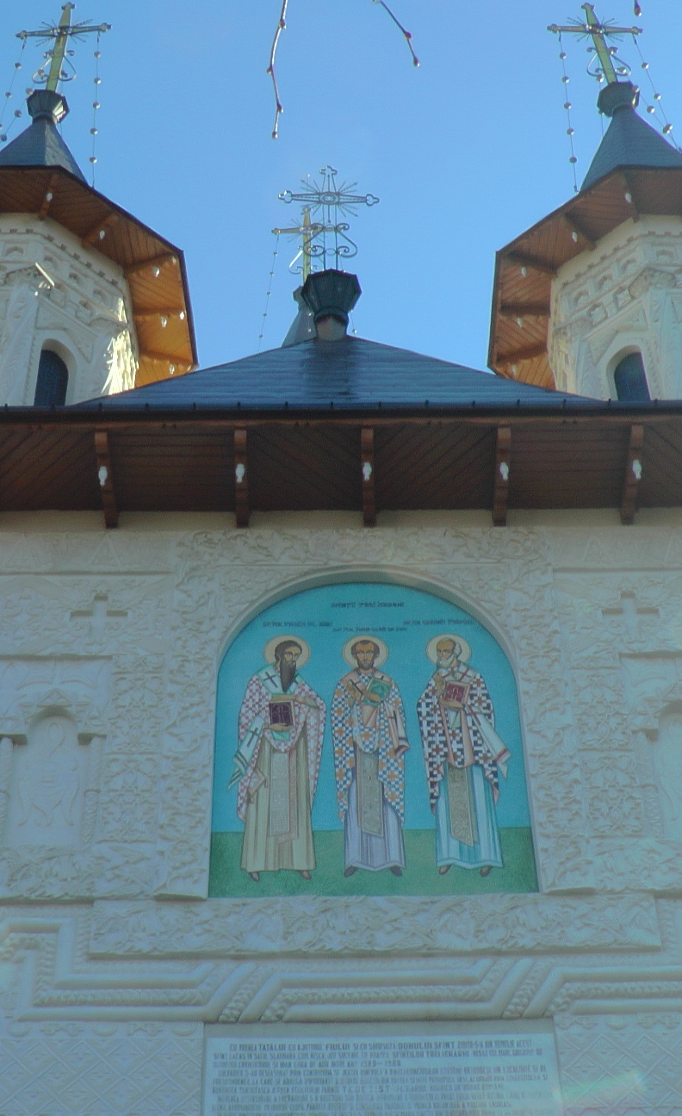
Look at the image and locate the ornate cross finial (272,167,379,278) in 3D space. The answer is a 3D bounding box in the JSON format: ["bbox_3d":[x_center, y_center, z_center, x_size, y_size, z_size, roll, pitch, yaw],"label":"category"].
[{"bbox_3d":[-0.125,-3.904,18.363,1.200,2.050,0.130,0,-40,-1],"label":"ornate cross finial"}]

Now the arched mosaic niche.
[{"bbox_3d":[0.184,1.123,10.573,2.030,2.570,0.220,0,-40,-1],"label":"arched mosaic niche"}]

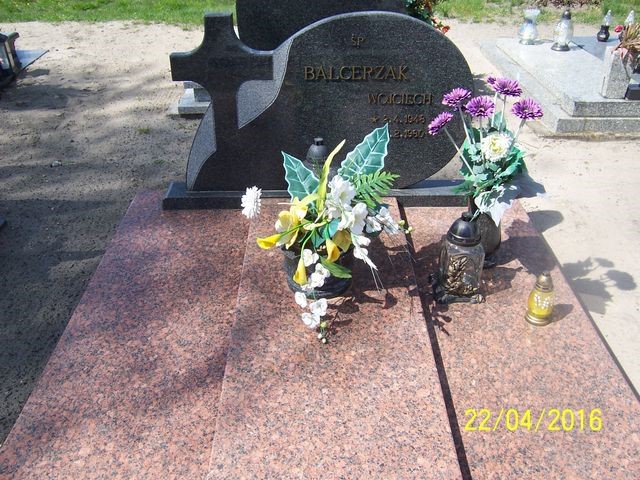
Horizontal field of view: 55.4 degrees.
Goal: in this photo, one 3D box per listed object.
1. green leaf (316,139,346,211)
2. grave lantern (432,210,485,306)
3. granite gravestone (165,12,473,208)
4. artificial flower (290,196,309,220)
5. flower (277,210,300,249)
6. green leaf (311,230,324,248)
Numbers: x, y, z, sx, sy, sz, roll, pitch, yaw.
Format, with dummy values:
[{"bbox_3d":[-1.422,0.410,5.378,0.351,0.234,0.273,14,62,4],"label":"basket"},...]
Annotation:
[{"bbox_3d":[0.034,-0.189,1.815,0.045,0.236,0.035,21,20,4],"label":"green leaf"},{"bbox_3d":[0.410,0.037,1.781,0.143,0.253,0.140,-2,30,-3],"label":"grave lantern"},{"bbox_3d":[-0.008,-0.464,2.257,1.200,0.708,0.155,0,31,-1],"label":"granite gravestone"},{"bbox_3d":[-0.059,-0.090,1.743,0.053,0.058,0.045,-1,30,-1],"label":"artificial flower"},{"bbox_3d":[-0.090,-0.030,1.743,0.070,0.092,0.060,-1,30,-1],"label":"flower"},{"bbox_3d":[-0.007,-0.002,1.825,0.045,0.030,0.060,0,66,0],"label":"green leaf"}]

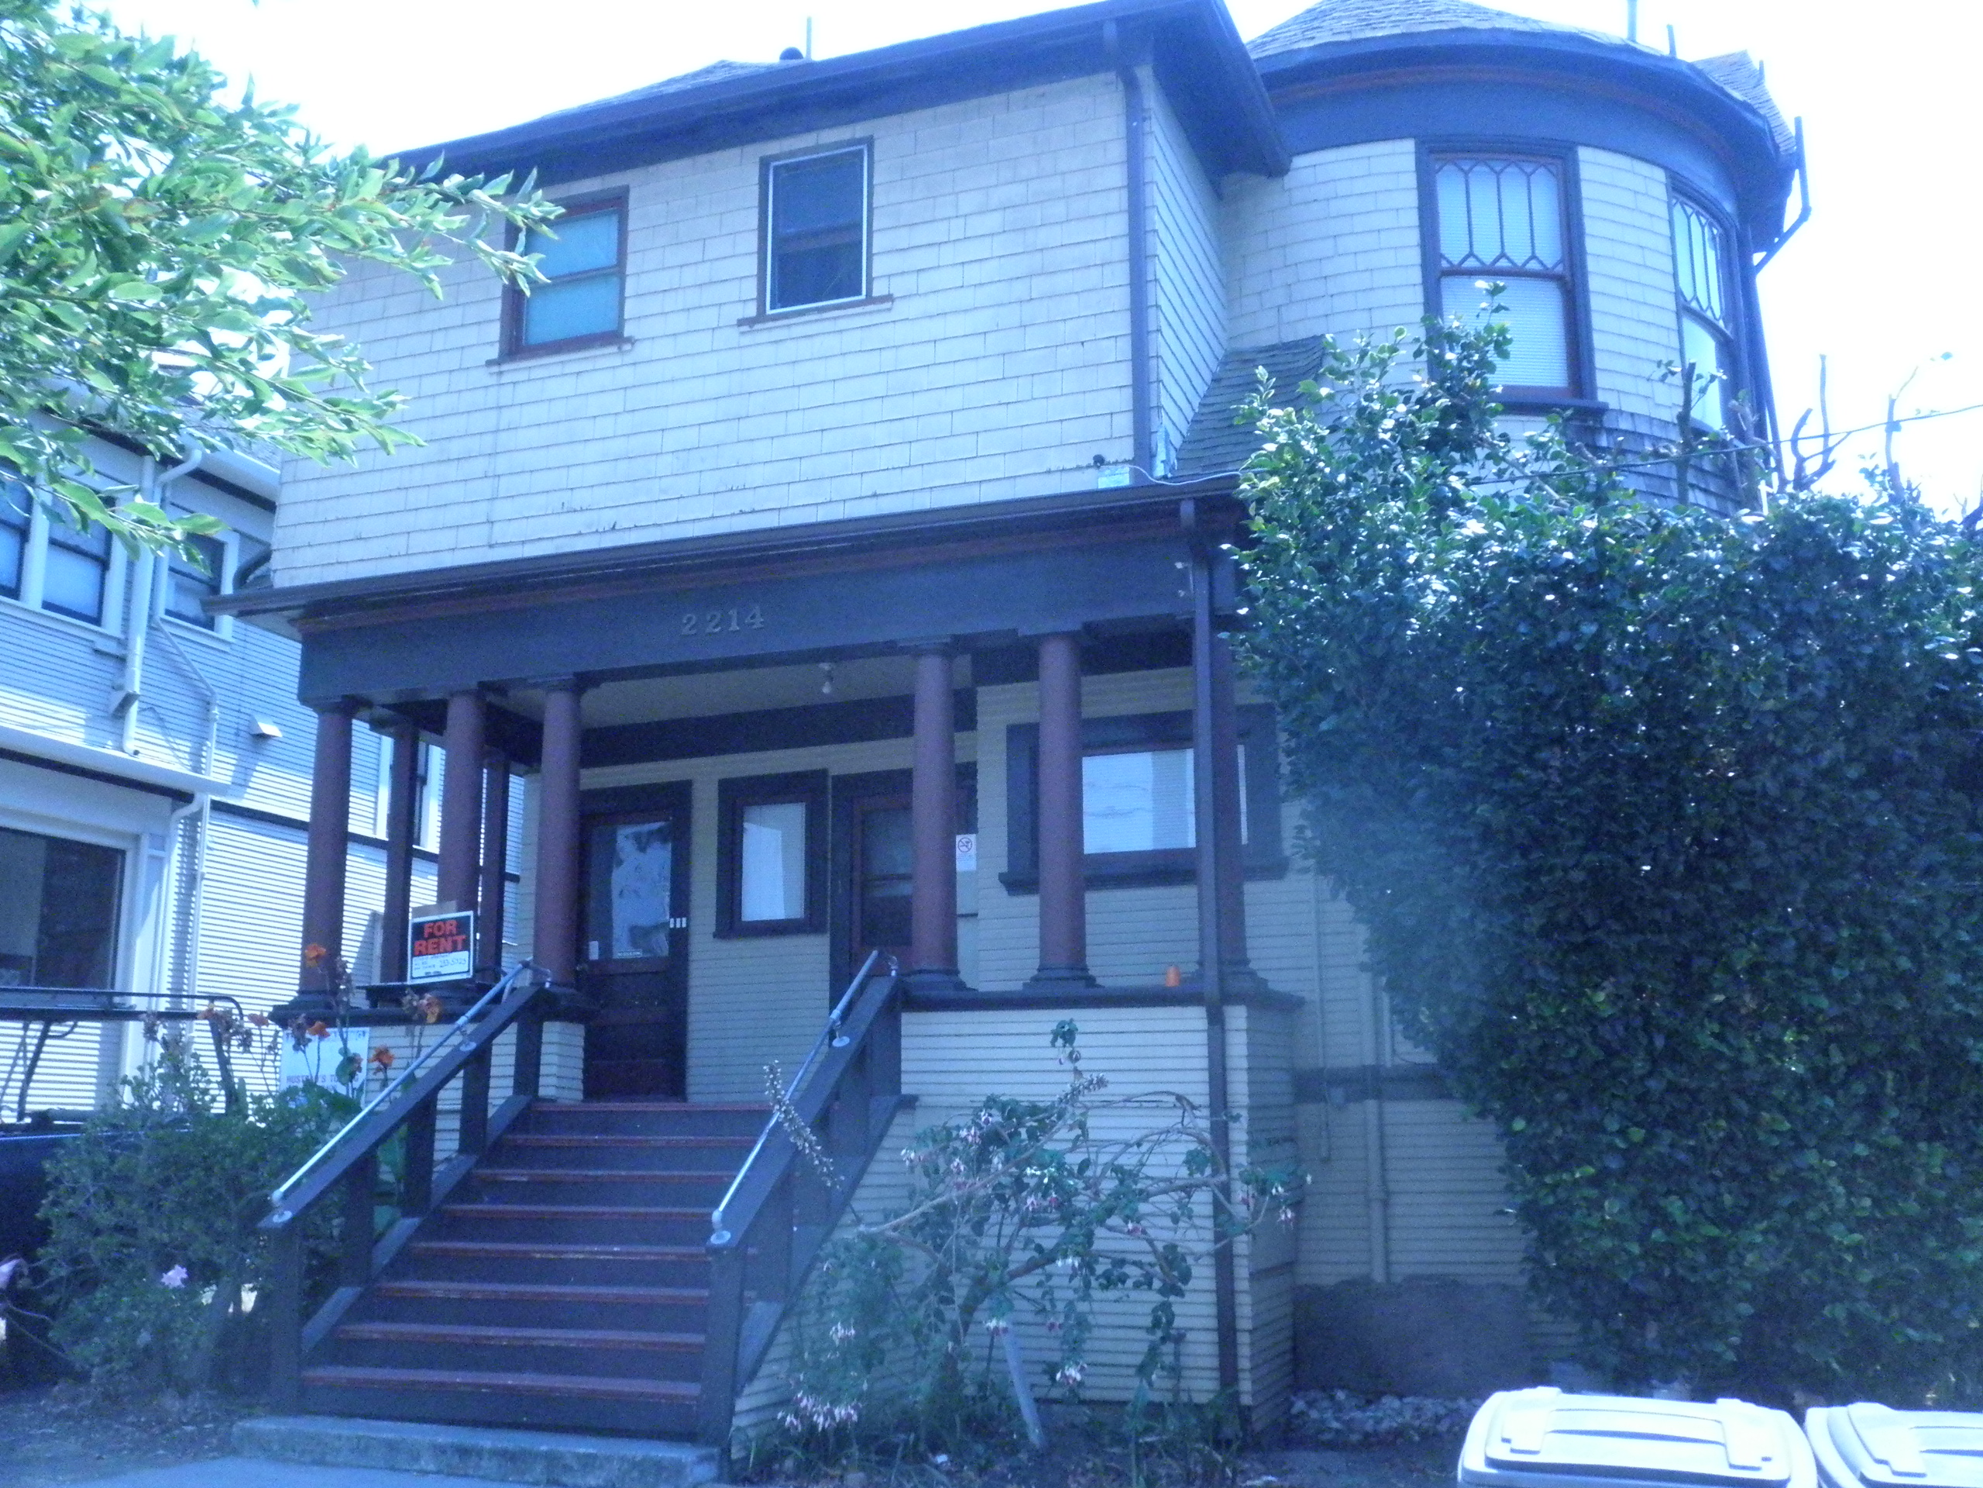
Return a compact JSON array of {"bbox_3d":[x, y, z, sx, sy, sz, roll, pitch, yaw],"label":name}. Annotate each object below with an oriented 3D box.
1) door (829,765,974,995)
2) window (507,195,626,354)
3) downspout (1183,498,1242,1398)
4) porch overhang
[{"bbox_3d":[-0.577,1.286,13.599,1.144,2.281,0.120,-4,-11,21],"label":"door"},{"bbox_3d":[-2.708,-2.991,12.745,0.870,1.040,0.130,-4,-11,19],"label":"window"},{"bbox_3d":[1.107,0.942,10.130,0.110,4.547,0.250,-5,-12,21],"label":"downspout"},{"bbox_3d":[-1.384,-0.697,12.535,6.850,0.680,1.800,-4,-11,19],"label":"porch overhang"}]

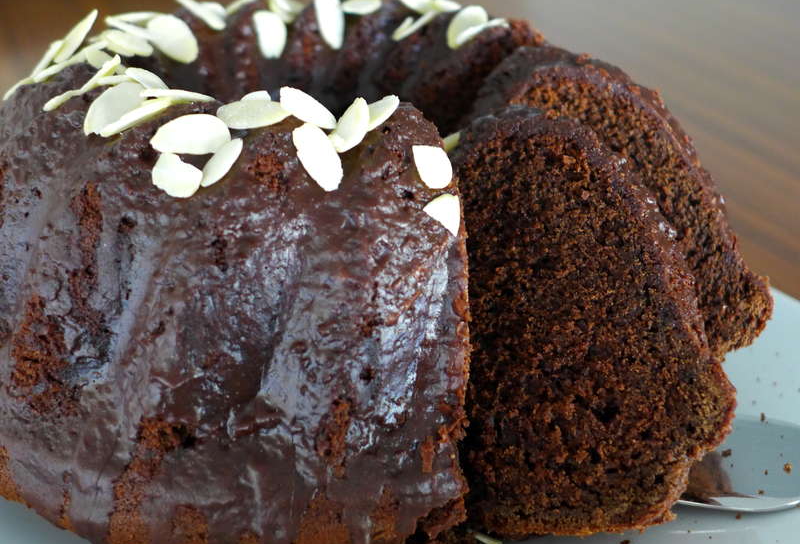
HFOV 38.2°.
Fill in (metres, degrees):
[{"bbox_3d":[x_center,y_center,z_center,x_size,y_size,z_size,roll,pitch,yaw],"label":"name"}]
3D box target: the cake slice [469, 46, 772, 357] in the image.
[{"bbox_3d":[0.056,-0.014,0.318,0.087,0.095,0.040,-6,23,-15],"label":"cake slice"}]

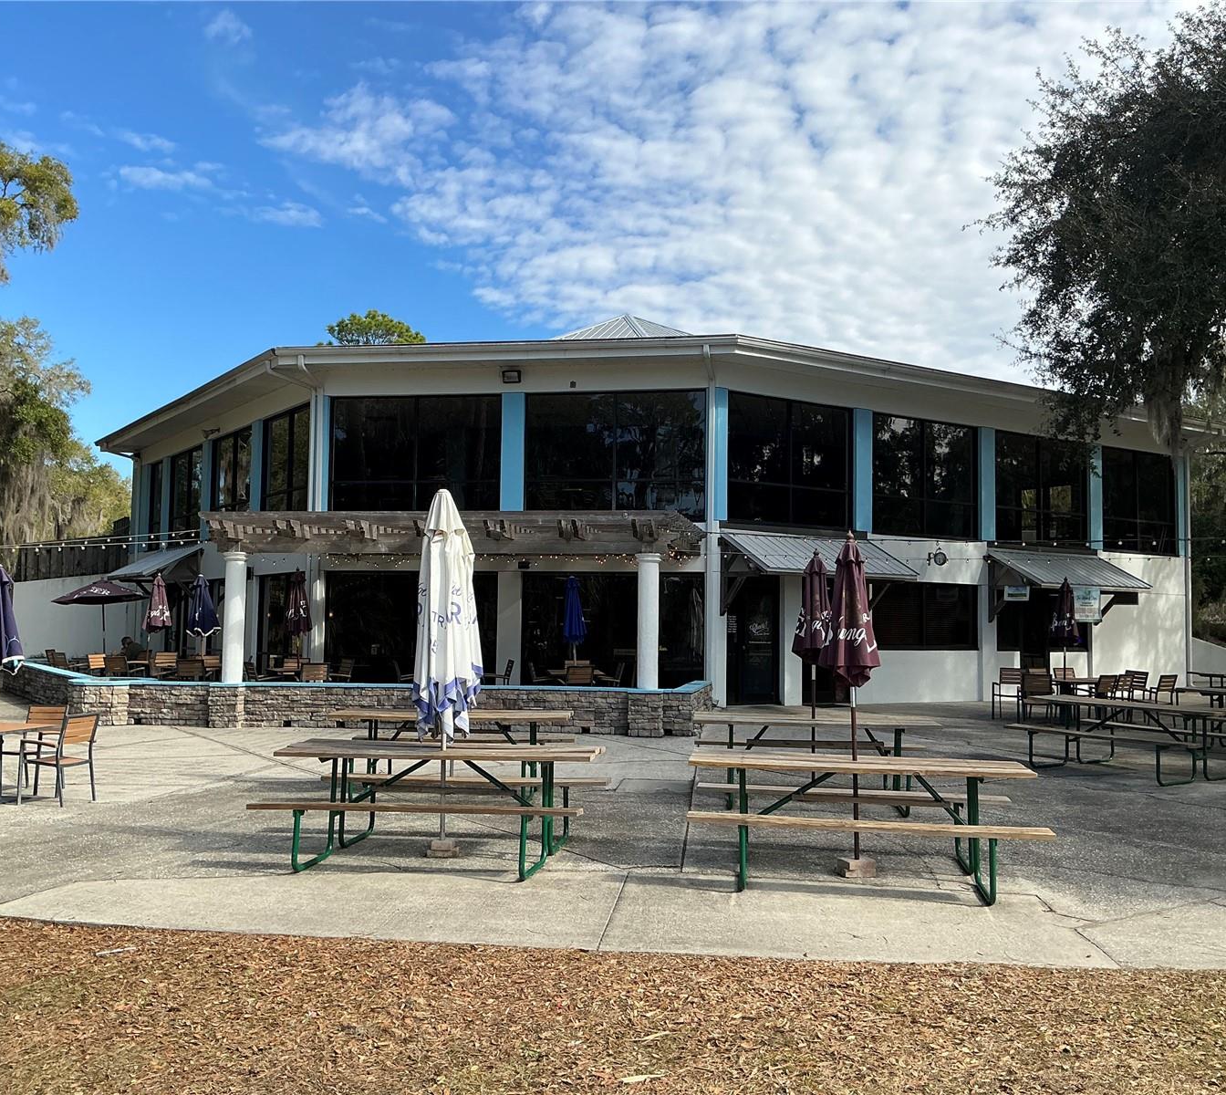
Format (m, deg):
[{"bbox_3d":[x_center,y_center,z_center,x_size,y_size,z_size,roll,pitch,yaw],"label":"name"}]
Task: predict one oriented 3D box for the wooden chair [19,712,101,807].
[{"bbox_3d":[-5.396,2.062,11.533,0.550,0.840,0.540,0,-3,11],"label":"wooden chair"}]

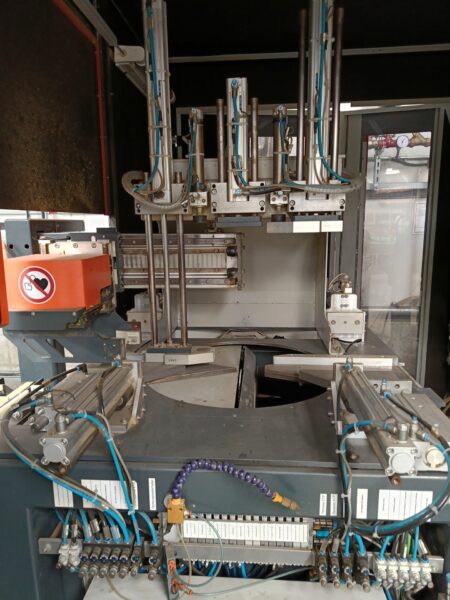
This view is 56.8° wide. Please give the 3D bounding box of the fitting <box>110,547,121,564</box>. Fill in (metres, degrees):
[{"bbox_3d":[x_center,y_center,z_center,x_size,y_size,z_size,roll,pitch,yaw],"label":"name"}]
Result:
[{"bbox_3d":[-0.263,0.613,0.997,0.019,0.019,0.027,0,10,5],"label":"fitting"}]

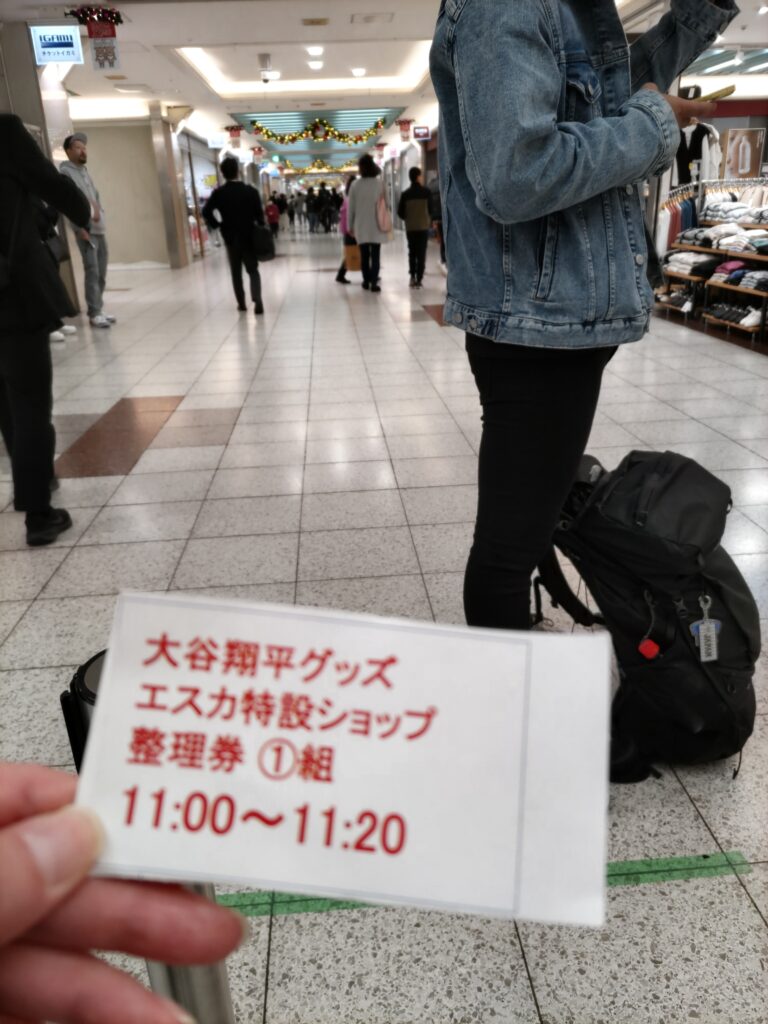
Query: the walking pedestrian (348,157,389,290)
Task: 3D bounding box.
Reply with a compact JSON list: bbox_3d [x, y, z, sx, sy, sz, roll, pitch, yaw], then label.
[{"bbox_3d":[-0.198,-3.914,10.476,0.560,1.690,0.420,-3,22,-3],"label":"walking pedestrian"}]

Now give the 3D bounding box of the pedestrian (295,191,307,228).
[{"bbox_3d":[-3.972,-14.390,36.585,0.500,1.620,0.400,-3,22,-3],"label":"pedestrian"}]

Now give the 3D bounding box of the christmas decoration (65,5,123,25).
[{"bbox_3d":[-2.974,-5.097,7.883,0.560,0.170,0.170,-3,22,-3],"label":"christmas decoration"}]

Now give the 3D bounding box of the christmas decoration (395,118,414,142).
[{"bbox_3d":[0.525,-9.670,19.511,0.500,0.530,0.140,-3,22,-3],"label":"christmas decoration"}]

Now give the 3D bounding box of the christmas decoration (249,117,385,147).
[{"bbox_3d":[-1.536,-8.658,17.500,3.080,0.580,0.200,-3,22,-3],"label":"christmas decoration"}]

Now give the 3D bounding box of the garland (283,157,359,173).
[{"bbox_3d":[-2.626,-14.368,31.800,3.100,0.600,0.200,-3,22,-3],"label":"garland"}]

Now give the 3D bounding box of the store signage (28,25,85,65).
[{"bbox_3d":[-3.468,-4.955,8.169,0.500,0.360,0.120,-3,22,-3],"label":"store signage"}]

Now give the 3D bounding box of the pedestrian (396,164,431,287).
[{"bbox_3d":[0.453,-4.076,11.054,0.500,1.610,0.360,-3,22,-3],"label":"pedestrian"}]

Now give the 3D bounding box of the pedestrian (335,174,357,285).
[{"bbox_3d":[-0.509,-4.299,11.684,0.580,1.560,0.450,-13,24,-26],"label":"pedestrian"}]

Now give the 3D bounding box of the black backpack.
[{"bbox_3d":[0.574,0.183,1.614,0.370,0.590,0.320,-6,15,36],"label":"black backpack"}]

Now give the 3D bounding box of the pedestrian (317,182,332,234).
[{"bbox_3d":[-2.270,-11.670,29.494,0.550,1.740,0.450,-3,22,-3],"label":"pedestrian"}]

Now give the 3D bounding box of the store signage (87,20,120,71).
[{"bbox_3d":[-2.919,-4.868,8.031,0.290,0.470,0.030,-3,22,-3],"label":"store signage"}]

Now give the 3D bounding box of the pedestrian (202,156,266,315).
[{"bbox_3d":[-1.646,-3.132,8.761,0.680,1.660,0.450,-3,22,-3],"label":"pedestrian"}]

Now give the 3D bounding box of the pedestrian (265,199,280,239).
[{"bbox_3d":[-4.309,-11.377,29.721,0.560,1.450,0.360,-3,22,-3],"label":"pedestrian"}]

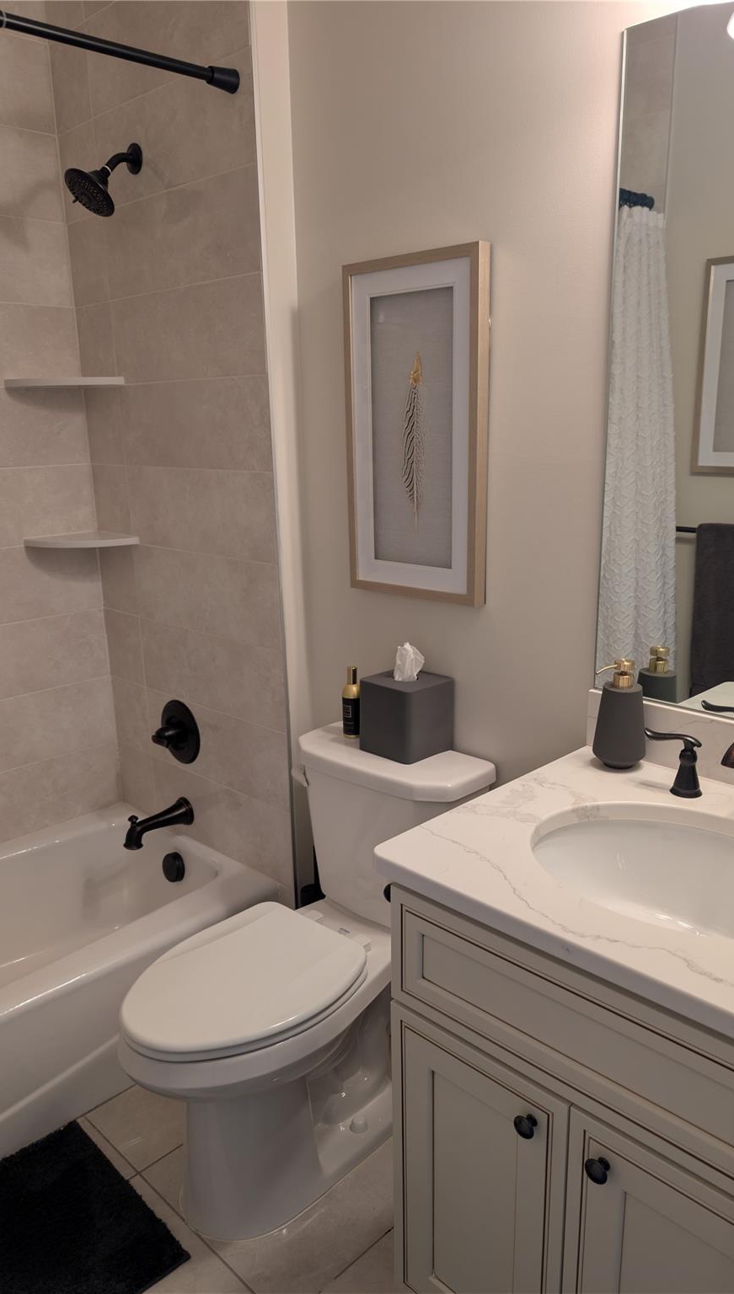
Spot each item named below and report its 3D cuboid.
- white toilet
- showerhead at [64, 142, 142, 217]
[{"bbox_3d":[-0.139,0.649,1.770,0.440,0.795,0.728,13,20,43],"label":"white toilet"},{"bbox_3d":[-0.600,-1.073,2.049,0.127,0.171,0.177,13,20,43],"label":"showerhead"}]

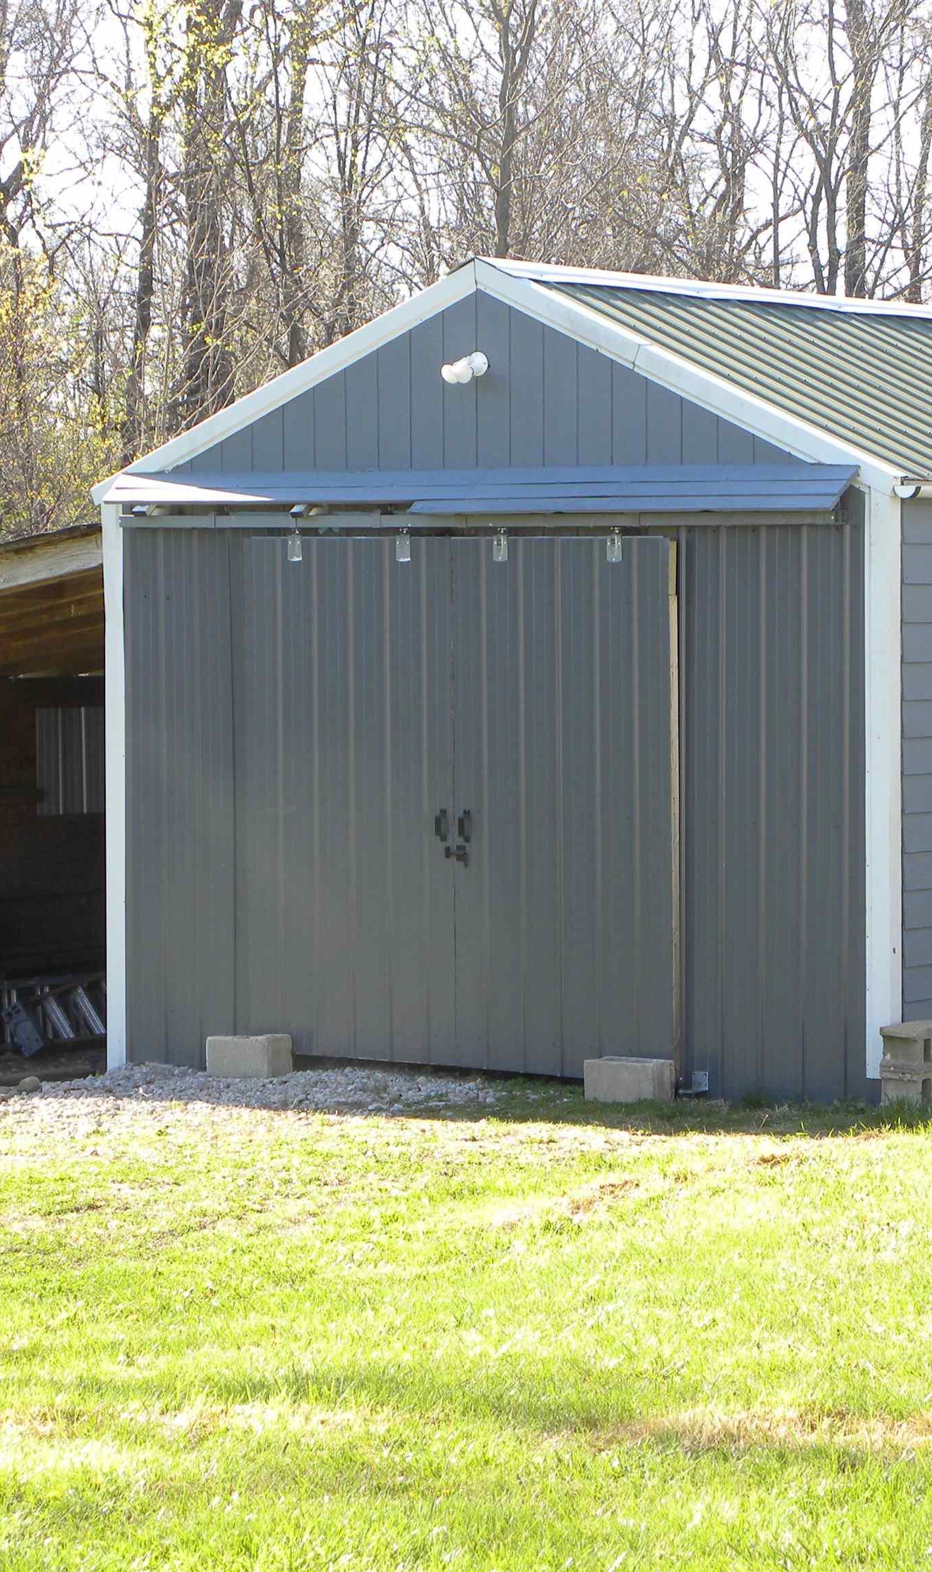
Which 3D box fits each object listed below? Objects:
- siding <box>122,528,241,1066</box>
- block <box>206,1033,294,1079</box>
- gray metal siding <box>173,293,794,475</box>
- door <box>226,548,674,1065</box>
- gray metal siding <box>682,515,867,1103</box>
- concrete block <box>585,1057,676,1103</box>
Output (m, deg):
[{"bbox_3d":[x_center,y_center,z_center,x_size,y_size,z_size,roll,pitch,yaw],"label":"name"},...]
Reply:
[{"bbox_3d":[-1.453,0.072,23.319,0.780,2.810,0.050,2,3,38],"label":"siding"},{"bbox_3d":[-1.084,1.362,22.833,0.406,0.198,0.195,2,3,38],"label":"block"},{"bbox_3d":[0.028,-1.966,22.081,3.910,0.880,0.050,2,3,38],"label":"gray metal siding"},{"bbox_3d":[-0.095,0.085,22.216,2.730,2.590,0.080,2,3,38],"label":"door"},{"bbox_3d":[1.426,0.100,21.159,1.030,2.720,0.060,2,3,38],"label":"gray metal siding"},{"bbox_3d":[0.771,1.394,21.390,0.394,0.196,0.194,2,3,34],"label":"concrete block"}]

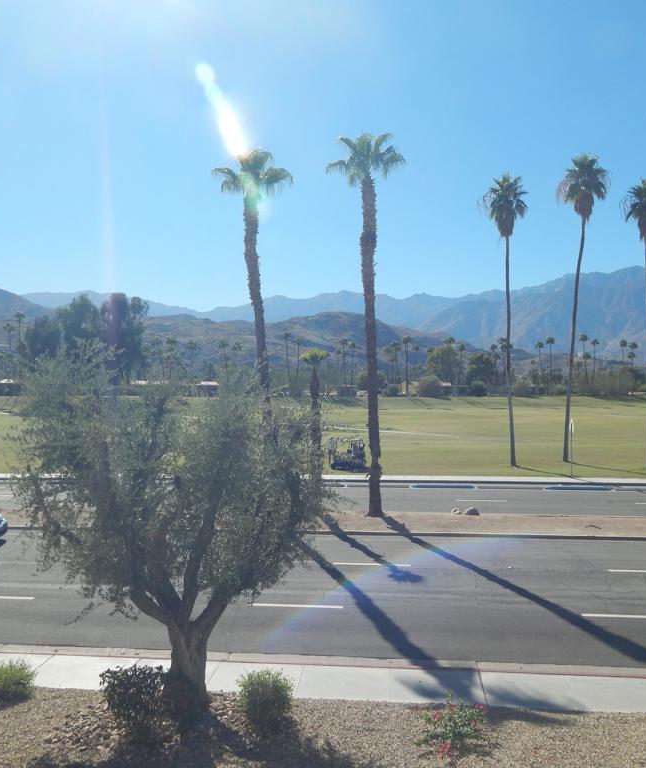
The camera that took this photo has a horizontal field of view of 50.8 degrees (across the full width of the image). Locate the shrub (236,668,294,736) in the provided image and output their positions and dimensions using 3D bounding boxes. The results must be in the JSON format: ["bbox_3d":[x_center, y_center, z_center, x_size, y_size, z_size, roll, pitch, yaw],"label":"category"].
[{"bbox_3d":[-0.800,4.380,9.420,0.760,0.820,0.740,0,0,0],"label":"shrub"}]

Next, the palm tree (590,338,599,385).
[{"bbox_3d":[89.782,-5.952,225.000,3.000,18.000,3.000,-1,0,0],"label":"palm tree"}]

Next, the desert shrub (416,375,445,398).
[{"bbox_3d":[26.296,0.617,168.000,6.800,5.600,6.200,0,0,6],"label":"desert shrub"}]

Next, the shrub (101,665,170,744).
[{"bbox_3d":[-2.583,4.359,9.400,0.950,0.860,0.950,-1,0,0],"label":"shrub"}]

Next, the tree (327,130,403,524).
[{"bbox_3d":[1.598,-2.186,25.000,2.850,14.050,2.850,0,0,6],"label":"tree"}]

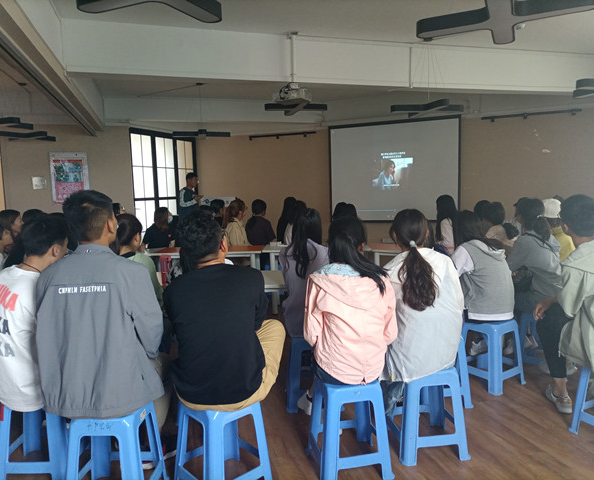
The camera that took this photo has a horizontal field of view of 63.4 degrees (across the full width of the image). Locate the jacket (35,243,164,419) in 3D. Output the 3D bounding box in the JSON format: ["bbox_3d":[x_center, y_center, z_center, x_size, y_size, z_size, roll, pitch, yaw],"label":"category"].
[{"bbox_3d":[-0.900,0.387,2.220,0.570,0.740,0.400,-2,6,-2],"label":"jacket"}]

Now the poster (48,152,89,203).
[{"bbox_3d":[-3.310,-0.890,7.000,0.540,0.760,0.020,-3,6,-15],"label":"poster"}]

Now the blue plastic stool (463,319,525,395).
[{"bbox_3d":[1.378,0.803,3.458,0.365,0.465,0.365,-5,6,-34],"label":"blue plastic stool"}]

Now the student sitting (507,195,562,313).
[{"bbox_3d":[1.870,0.322,3.860,0.500,1.300,0.740,-3,6,-18],"label":"student sitting"}]

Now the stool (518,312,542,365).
[{"bbox_3d":[1.910,0.766,3.680,0.360,0.450,0.360,-5,7,-30],"label":"stool"}]

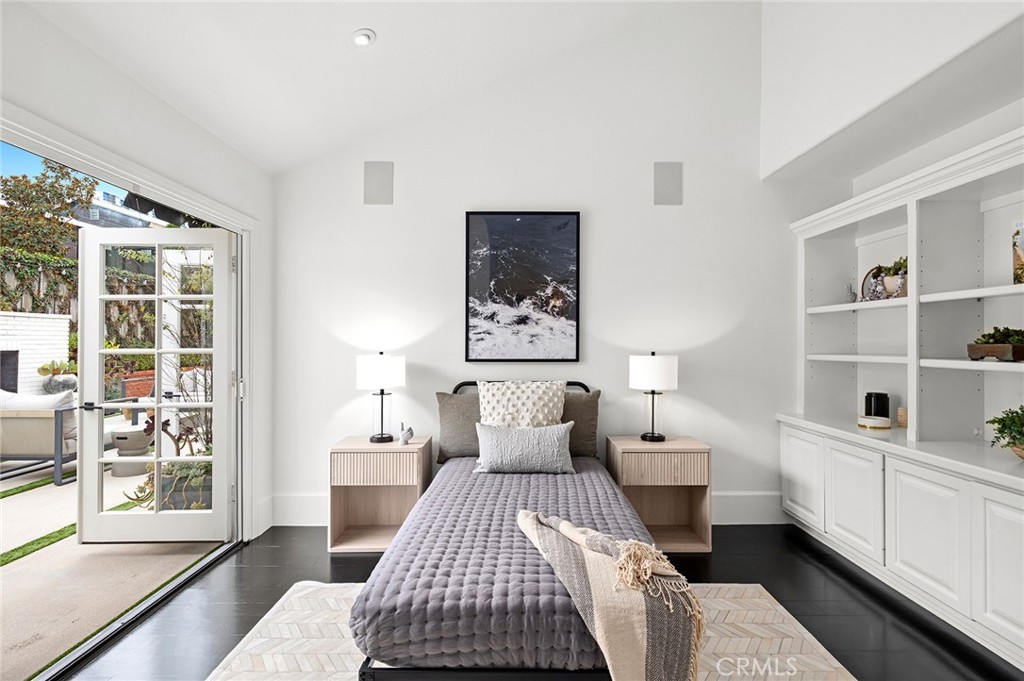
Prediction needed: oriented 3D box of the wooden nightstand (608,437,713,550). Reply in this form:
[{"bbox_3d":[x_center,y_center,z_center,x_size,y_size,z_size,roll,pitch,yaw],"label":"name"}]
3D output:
[{"bbox_3d":[0.955,0.990,3.013,0.575,0.641,0.390,0,0,0],"label":"wooden nightstand"}]

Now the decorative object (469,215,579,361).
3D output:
[{"bbox_3d":[0.076,-0.377,3.215,0.802,1.057,0.040,0,0,0],"label":"decorative object"}]

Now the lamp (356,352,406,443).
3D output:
[{"bbox_3d":[-0.873,0.373,3.040,0.328,0.590,0.328,0,0,0],"label":"lamp"}]

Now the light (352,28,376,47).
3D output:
[{"bbox_3d":[-0.767,-1.575,2.363,0.130,0.040,0.130,-22,0,0],"label":"light"}]

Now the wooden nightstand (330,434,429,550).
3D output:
[{"bbox_3d":[-0.850,0.990,3.013,0.573,0.641,0.390,0,0,0],"label":"wooden nightstand"}]

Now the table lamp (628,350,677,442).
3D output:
[{"bbox_3d":[0.949,0.373,3.050,0.325,0.590,0.325,0,0,0],"label":"table lamp"}]

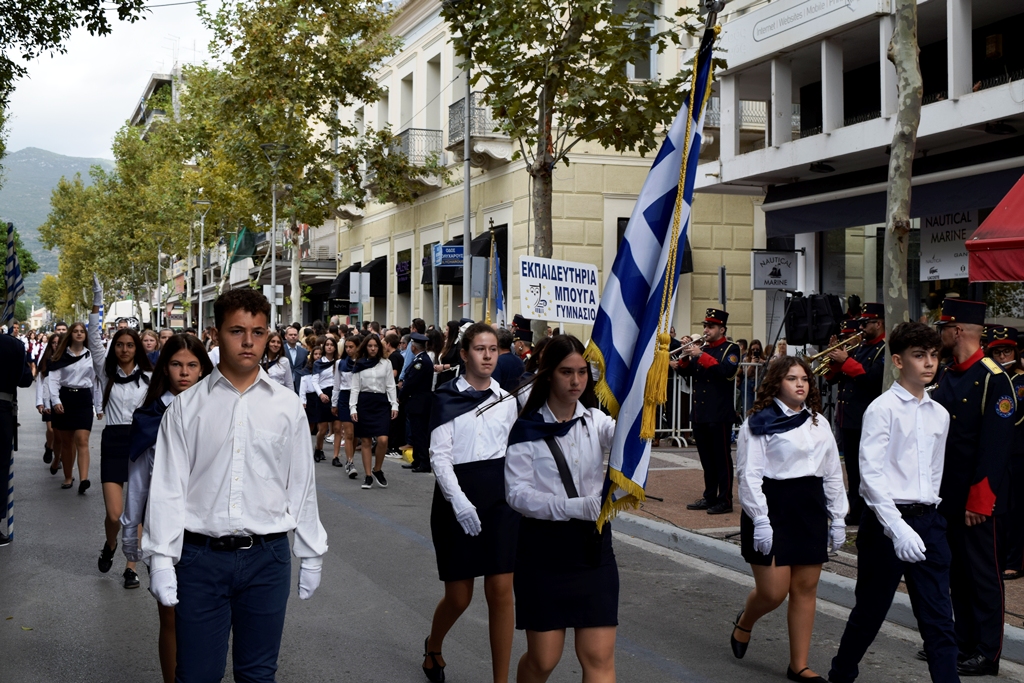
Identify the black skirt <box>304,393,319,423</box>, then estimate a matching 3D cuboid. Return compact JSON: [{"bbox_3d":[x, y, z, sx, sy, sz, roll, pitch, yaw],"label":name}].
[{"bbox_3d":[-2.542,0.876,17.100,0.340,0.420,0.260,1,-1,-21],"label":"black skirt"}]

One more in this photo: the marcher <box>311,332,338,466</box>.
[{"bbox_3d":[-2.423,0.760,17.000,0.470,1.620,0.450,0,0,-19],"label":"marcher"}]

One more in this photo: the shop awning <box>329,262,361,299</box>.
[{"bbox_3d":[-3.945,-1.445,31.000,0.620,0.880,1.100,0,0,-21],"label":"shop awning"}]

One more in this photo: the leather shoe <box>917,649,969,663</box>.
[{"bbox_3d":[2.171,1.575,6.600,0.290,0.095,0.110,0,0,-9],"label":"leather shoe"}]

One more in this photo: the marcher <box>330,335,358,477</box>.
[{"bbox_3d":[-1.862,0.740,14.900,0.450,1.630,0.420,1,-1,-21],"label":"marcher"}]

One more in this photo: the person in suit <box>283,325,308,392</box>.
[{"bbox_3d":[-2.919,0.682,17.600,0.520,1.790,0.380,0,0,-12],"label":"person in suit"}]

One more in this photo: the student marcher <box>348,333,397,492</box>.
[{"bbox_3d":[-1.471,0.733,13.900,0.500,1.640,0.450,0,0,-19],"label":"student marcher"}]

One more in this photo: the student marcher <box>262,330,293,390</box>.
[{"bbox_3d":[-2.628,0.725,14.600,0.460,1.650,0.360,1,-1,-21],"label":"student marcher"}]

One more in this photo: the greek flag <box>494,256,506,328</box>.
[{"bbox_3d":[-0.130,-0.589,15.400,0.200,1.150,0.200,1,-1,-21],"label":"greek flag"}]

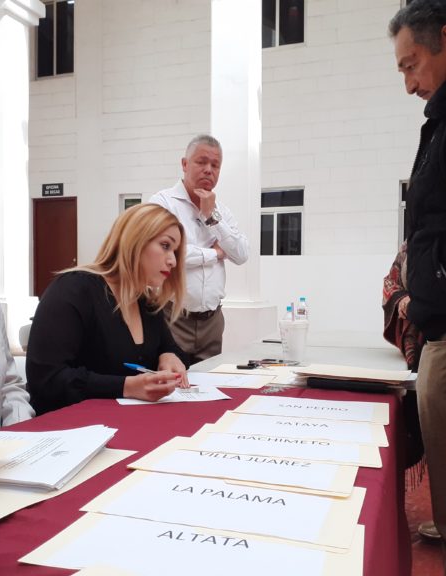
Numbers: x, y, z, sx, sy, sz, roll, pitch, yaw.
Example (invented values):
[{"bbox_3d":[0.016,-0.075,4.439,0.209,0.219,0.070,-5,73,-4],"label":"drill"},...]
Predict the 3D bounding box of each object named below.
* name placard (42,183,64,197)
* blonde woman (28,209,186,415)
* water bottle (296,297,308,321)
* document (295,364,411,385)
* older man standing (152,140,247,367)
[{"bbox_3d":[-2.726,-1.569,9.600,0.385,0.195,0.020,0,1,18],"label":"name placard"},{"bbox_3d":[-0.285,0.412,1.560,0.640,1.250,0.480,1,1,34],"label":"blonde woman"},{"bbox_3d":[0.411,0.160,3.100,0.063,0.205,0.063,0,1,0],"label":"water bottle"},{"bbox_3d":[0.380,0.254,1.745,0.300,0.016,0.220,1,1,27],"label":"document"},{"bbox_3d":[-0.112,0.170,2.680,0.480,1.700,0.360,0,1,-13],"label":"older man standing"}]

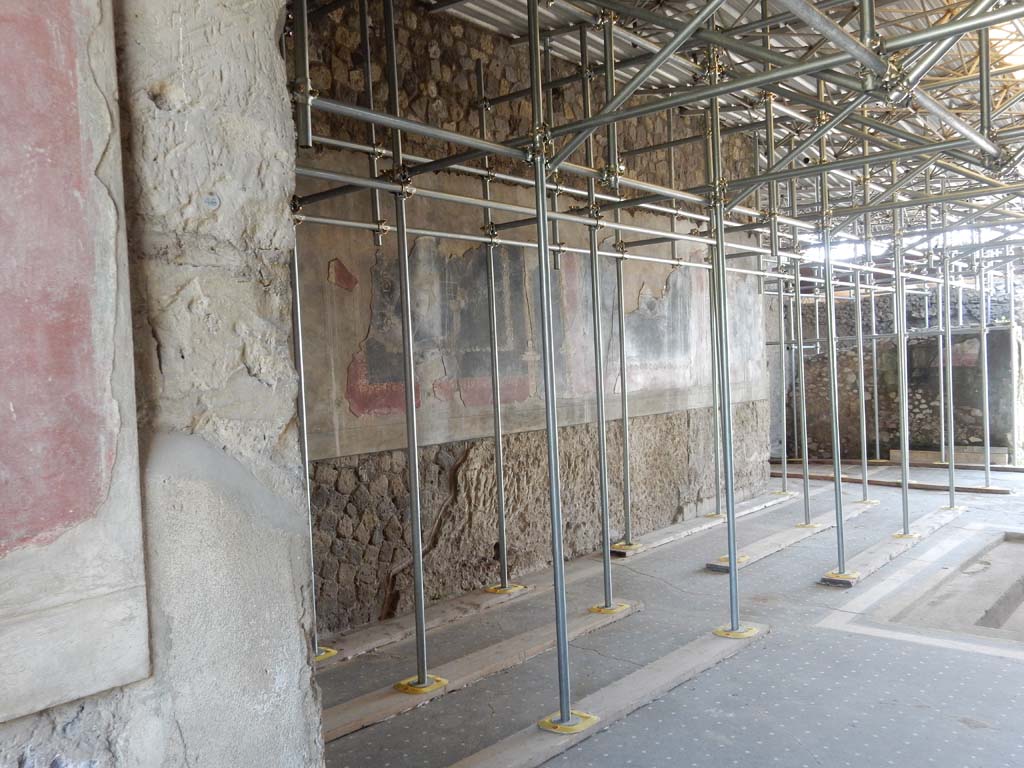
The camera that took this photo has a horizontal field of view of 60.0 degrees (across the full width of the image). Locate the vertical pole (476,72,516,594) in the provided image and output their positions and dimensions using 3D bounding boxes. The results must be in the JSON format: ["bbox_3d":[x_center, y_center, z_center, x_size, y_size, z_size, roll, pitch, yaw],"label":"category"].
[{"bbox_3d":[-0.149,-0.434,6.919,0.055,4.131,0.055,-1,2,41],"label":"vertical pole"}]

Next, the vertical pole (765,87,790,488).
[{"bbox_3d":[3.071,-1.043,10.272,0.050,4.638,0.050,-2,1,40],"label":"vertical pole"}]

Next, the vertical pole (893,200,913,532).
[{"bbox_3d":[3.612,-0.153,8.235,0.055,3.143,0.055,-1,2,41],"label":"vertical pole"}]

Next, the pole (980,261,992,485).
[{"bbox_3d":[5.716,-0.087,10.726,0.055,2.686,0.055,-1,2,41],"label":"pole"}]

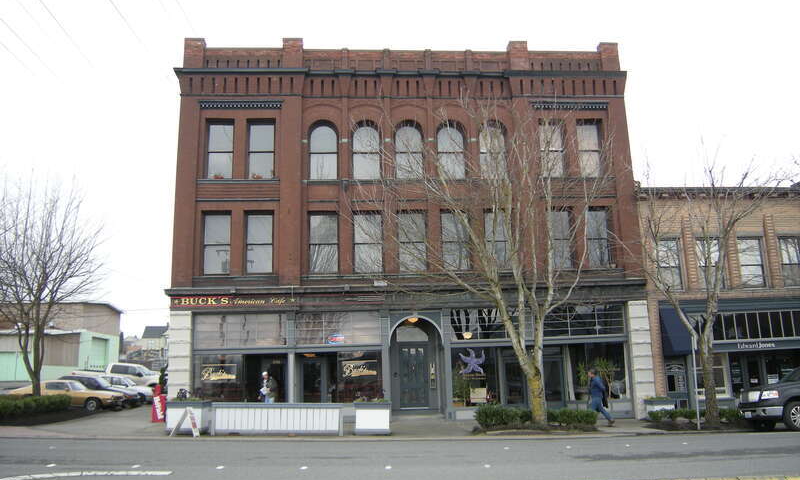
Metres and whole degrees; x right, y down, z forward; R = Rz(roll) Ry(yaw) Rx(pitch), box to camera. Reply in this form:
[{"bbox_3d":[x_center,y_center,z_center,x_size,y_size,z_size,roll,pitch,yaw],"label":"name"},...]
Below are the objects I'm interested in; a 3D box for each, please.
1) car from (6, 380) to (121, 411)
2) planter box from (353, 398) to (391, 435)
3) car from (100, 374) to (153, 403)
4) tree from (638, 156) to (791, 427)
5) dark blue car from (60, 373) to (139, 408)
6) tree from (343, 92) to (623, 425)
[{"bbox_3d":[-13.955,6.586,27.327,4.780,1.280,1.870,-1,-12,1],"label":"car"},{"bbox_3d":[-0.797,4.929,18.174,1.050,0.960,1.050,-1,-12,-4],"label":"planter box"},{"bbox_3d":[-14.031,7.493,32.350,4.500,1.420,1.740,-1,-12,1],"label":"car"},{"bbox_3d":[9.206,1.395,19.745,4.600,8.194,4.400,-1,-12,-3],"label":"tree"},{"bbox_3d":[-14.797,7.398,31.398,4.550,1.420,1.720,1,-12,-12],"label":"dark blue car"},{"bbox_3d":[2.107,0.291,19.278,8.000,10.221,6.200,-1,-12,-3],"label":"tree"}]

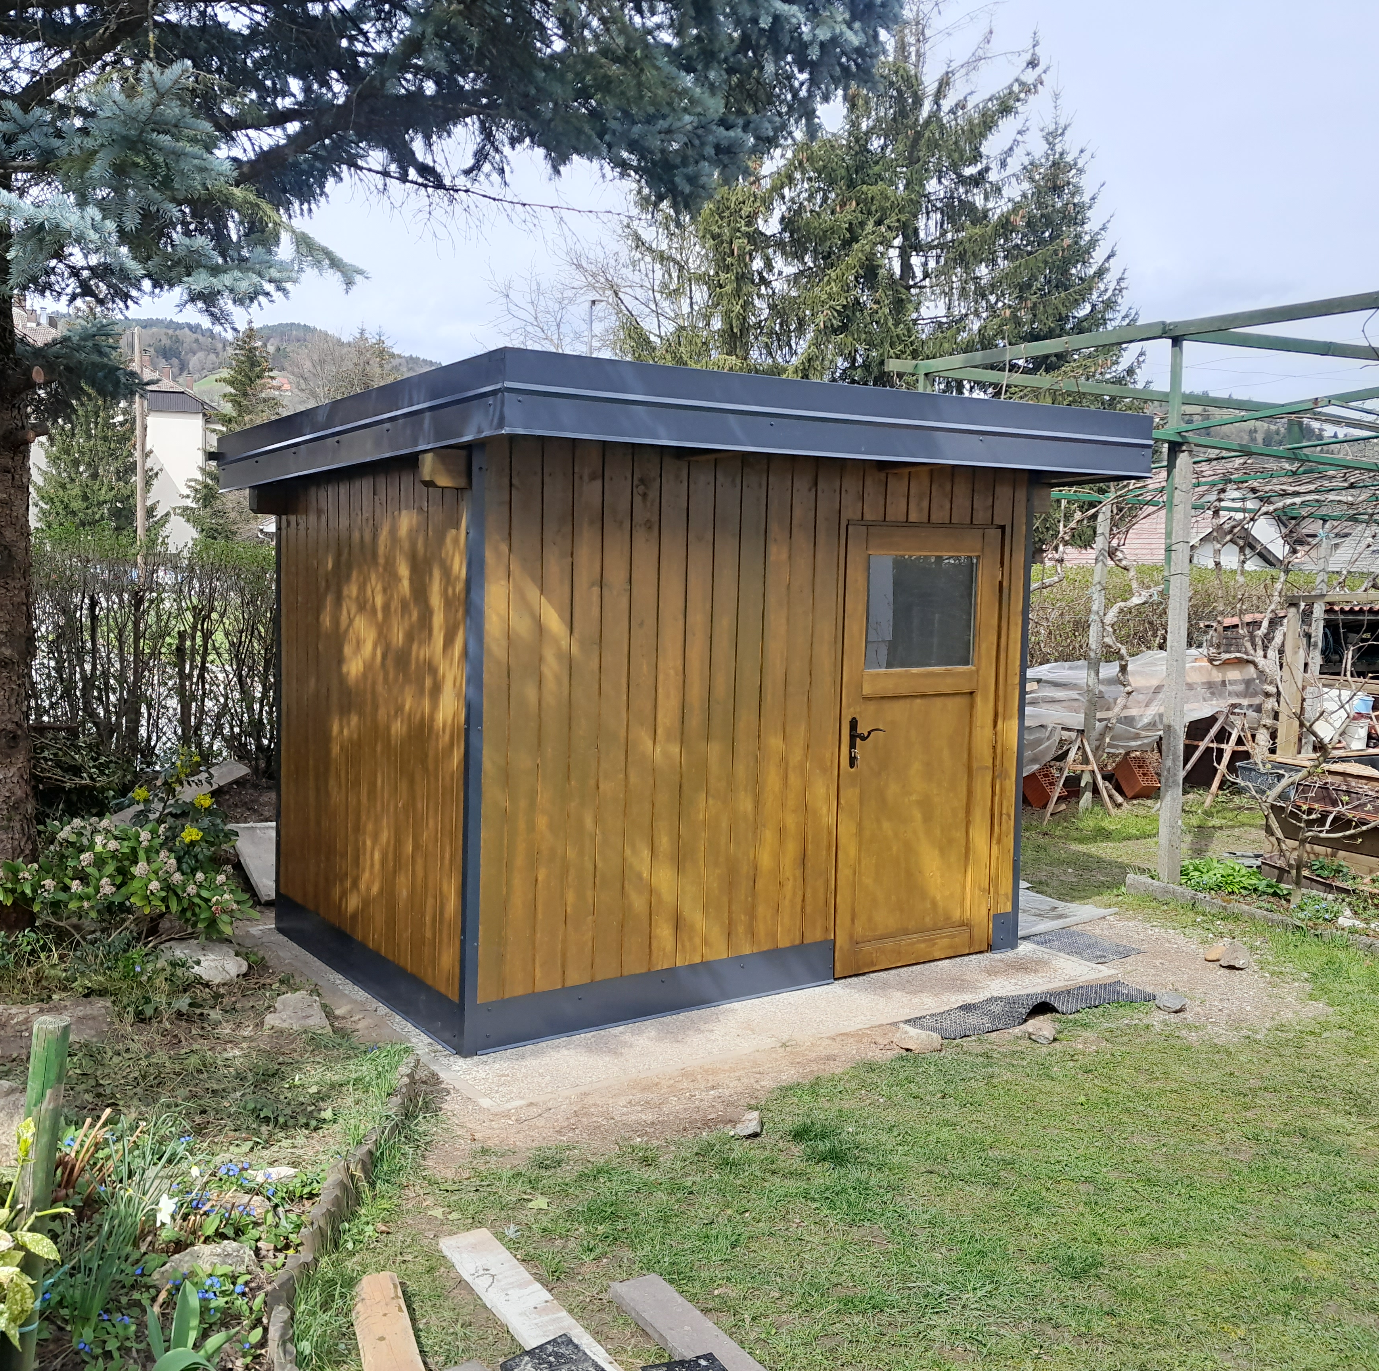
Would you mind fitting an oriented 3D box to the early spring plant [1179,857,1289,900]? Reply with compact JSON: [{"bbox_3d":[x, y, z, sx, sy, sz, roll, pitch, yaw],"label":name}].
[{"bbox_3d":[3.175,1.118,8.000,0.630,0.180,0.460,3,4,22],"label":"early spring plant"}]

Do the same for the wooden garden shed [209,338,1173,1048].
[{"bbox_3d":[-0.160,0.006,6.351,3.090,2.410,3.000,-2,5,-35],"label":"wooden garden shed"}]

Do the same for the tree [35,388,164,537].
[{"bbox_3d":[-13.365,-3.825,31.000,3.300,6.200,3.300,-1,4,-23],"label":"tree"}]

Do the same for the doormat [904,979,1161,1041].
[{"bbox_3d":[1.424,1.304,5.584,1.210,0.060,0.280,-2,5,-35],"label":"doormat"}]

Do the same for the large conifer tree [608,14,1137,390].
[{"bbox_3d":[2.272,-4.202,17.000,6.400,9.500,6.200,2,4,7],"label":"large conifer tree"}]

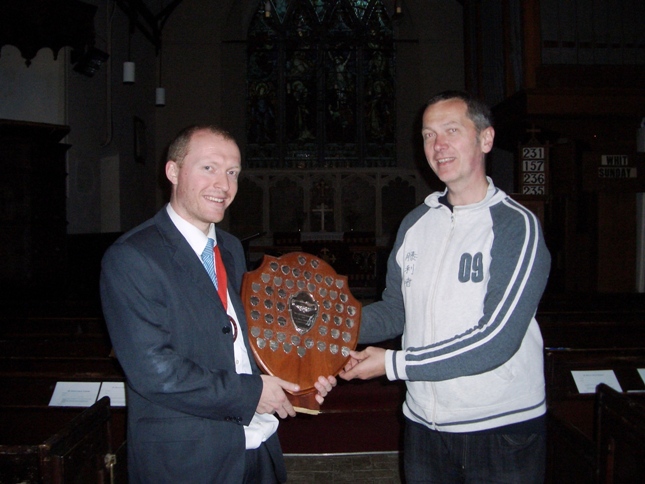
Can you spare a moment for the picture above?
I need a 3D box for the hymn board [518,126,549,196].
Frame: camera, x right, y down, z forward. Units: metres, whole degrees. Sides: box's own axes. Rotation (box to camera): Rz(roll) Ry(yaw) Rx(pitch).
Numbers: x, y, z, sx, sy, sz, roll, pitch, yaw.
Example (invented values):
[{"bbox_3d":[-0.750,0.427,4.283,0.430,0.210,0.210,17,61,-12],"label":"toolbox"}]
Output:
[{"bbox_3d":[1.782,-0.656,5.500,0.260,0.660,0.045,0,0,5],"label":"hymn board"}]

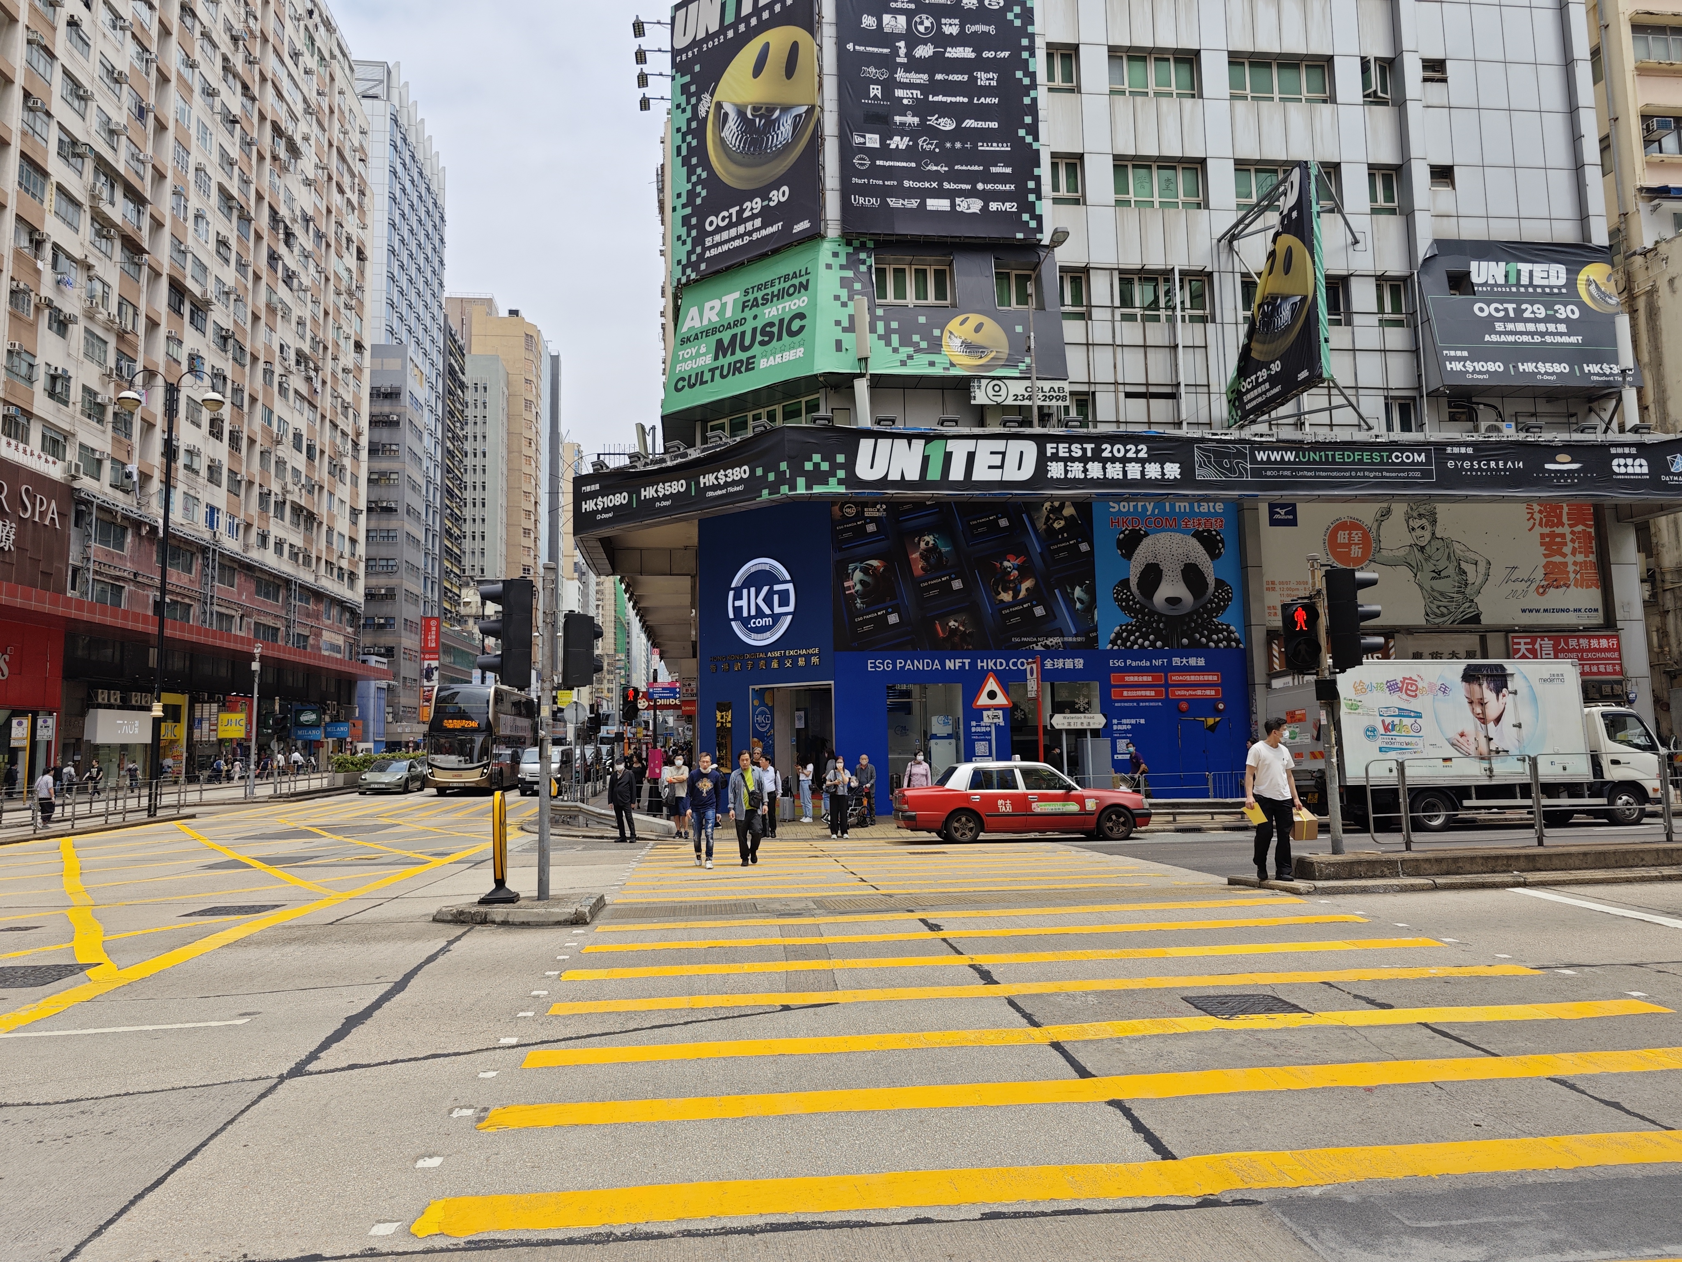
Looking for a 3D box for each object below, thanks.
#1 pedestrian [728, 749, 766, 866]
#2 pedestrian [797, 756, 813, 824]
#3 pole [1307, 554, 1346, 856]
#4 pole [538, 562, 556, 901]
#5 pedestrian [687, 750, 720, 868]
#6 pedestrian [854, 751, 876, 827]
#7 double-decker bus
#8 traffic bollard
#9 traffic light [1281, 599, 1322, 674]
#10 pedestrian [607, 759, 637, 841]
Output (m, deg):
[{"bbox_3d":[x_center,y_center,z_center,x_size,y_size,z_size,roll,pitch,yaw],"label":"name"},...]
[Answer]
[{"bbox_3d":[-1.441,2.677,17.038,0.550,1.710,0.420,-1,-6,-3],"label":"pedestrian"},{"bbox_3d":[-0.845,3.706,26.250,0.380,1.538,0.420,1,-7,-22],"label":"pedestrian"},{"bbox_3d":[5.921,0.866,13.593,0.150,3.648,0.150,-1,-6,-6],"label":"pole"},{"bbox_3d":[-3.038,1.018,11.563,0.125,3.478,0.125,-1,-6,0],"label":"pole"},{"bbox_3d":[-2.092,2.679,16.905,0.500,1.702,0.380,-1,-6,-5],"label":"pedestrian"},{"bbox_3d":[0.517,3.475,24.545,0.520,1.544,0.420,-3,-6,14],"label":"pedestrian"},{"bbox_3d":[-15.816,5.002,50.152,2.550,4.400,12.000,0,-6,-7],"label":"double-decker bus"},{"bbox_3d":[-3.490,2.204,11.439,0.370,1.107,0.310,-1,-6,2],"label":"traffic bollard"},{"bbox_3d":[5.290,0.068,12.855,0.370,0.770,0.340,-1,-6,2],"label":"traffic light"},{"bbox_3d":[-4.282,3.320,22.015,0.540,1.594,0.360,-3,-6,14],"label":"pedestrian"}]

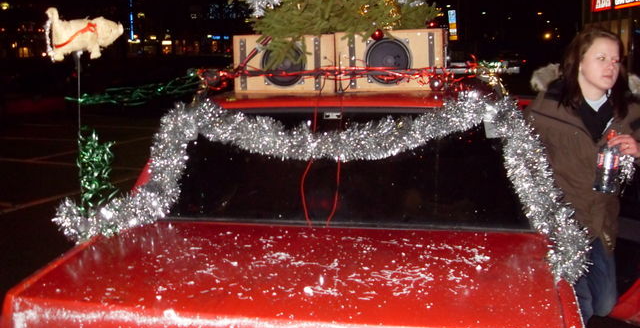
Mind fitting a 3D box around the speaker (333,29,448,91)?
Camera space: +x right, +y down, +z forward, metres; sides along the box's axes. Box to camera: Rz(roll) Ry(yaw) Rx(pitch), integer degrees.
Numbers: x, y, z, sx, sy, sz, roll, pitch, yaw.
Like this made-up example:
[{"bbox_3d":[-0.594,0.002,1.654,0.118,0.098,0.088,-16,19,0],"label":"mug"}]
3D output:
[{"bbox_3d":[0.337,-0.472,2.975,0.458,0.260,0.360,1,9,13],"label":"speaker"}]

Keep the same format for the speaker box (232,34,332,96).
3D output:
[{"bbox_3d":[-0.124,-0.474,3.083,0.474,0.259,0.360,1,9,13],"label":"speaker box"}]

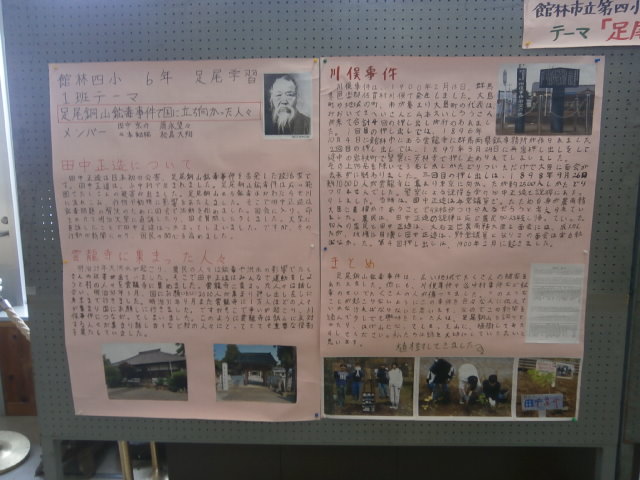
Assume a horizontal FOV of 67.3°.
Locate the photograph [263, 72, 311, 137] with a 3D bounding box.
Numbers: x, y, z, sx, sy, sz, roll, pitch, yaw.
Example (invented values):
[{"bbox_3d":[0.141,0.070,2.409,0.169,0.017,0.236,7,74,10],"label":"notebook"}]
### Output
[{"bbox_3d":[-0.093,-0.385,1.383,0.137,0.183,0.010,0,7,2],"label":"photograph"}]

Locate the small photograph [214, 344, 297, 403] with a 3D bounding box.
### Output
[{"bbox_3d":[-0.198,0.417,1.491,0.254,0.186,0.010,0,7,2],"label":"small photograph"}]

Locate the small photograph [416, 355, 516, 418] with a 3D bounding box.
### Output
[{"bbox_3d":[0.445,0.451,1.469,0.285,0.190,0.010,0,7,2],"label":"small photograph"}]

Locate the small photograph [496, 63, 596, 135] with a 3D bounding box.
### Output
[{"bbox_3d":[0.635,-0.393,1.353,0.266,0.195,0.010,0,7,2],"label":"small photograph"}]

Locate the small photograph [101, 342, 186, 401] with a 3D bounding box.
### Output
[{"bbox_3d":[-0.543,0.415,1.504,0.254,0.186,0.010,0,7,2],"label":"small photograph"}]

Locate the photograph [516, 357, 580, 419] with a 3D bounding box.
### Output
[{"bbox_3d":[0.691,0.450,1.459,0.189,0.188,0.010,0,7,2],"label":"photograph"}]

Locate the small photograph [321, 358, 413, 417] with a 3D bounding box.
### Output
[{"bbox_3d":[0.151,0.454,1.482,0.280,0.192,0.010,0,7,2],"label":"small photograph"}]

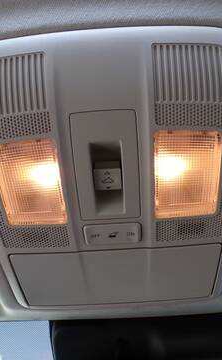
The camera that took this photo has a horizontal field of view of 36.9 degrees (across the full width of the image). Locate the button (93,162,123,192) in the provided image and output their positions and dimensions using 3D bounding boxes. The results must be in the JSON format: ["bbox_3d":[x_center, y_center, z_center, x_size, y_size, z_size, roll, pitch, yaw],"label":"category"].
[{"bbox_3d":[-0.003,-0.003,0.252,0.021,0.010,0.020,-3,-65,3],"label":"button"}]

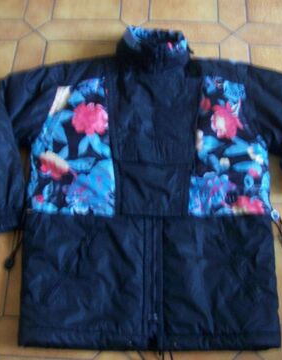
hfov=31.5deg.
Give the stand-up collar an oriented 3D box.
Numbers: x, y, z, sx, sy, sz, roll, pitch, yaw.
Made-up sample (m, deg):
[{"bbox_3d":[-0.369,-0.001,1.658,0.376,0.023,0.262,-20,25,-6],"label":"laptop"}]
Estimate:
[{"bbox_3d":[0.037,-0.384,1.475,0.211,0.070,0.135,1,64,1],"label":"stand-up collar"}]

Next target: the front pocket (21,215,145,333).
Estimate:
[{"bbox_3d":[-0.143,0.217,1.197,0.303,0.040,0.283,1,64,1],"label":"front pocket"}]

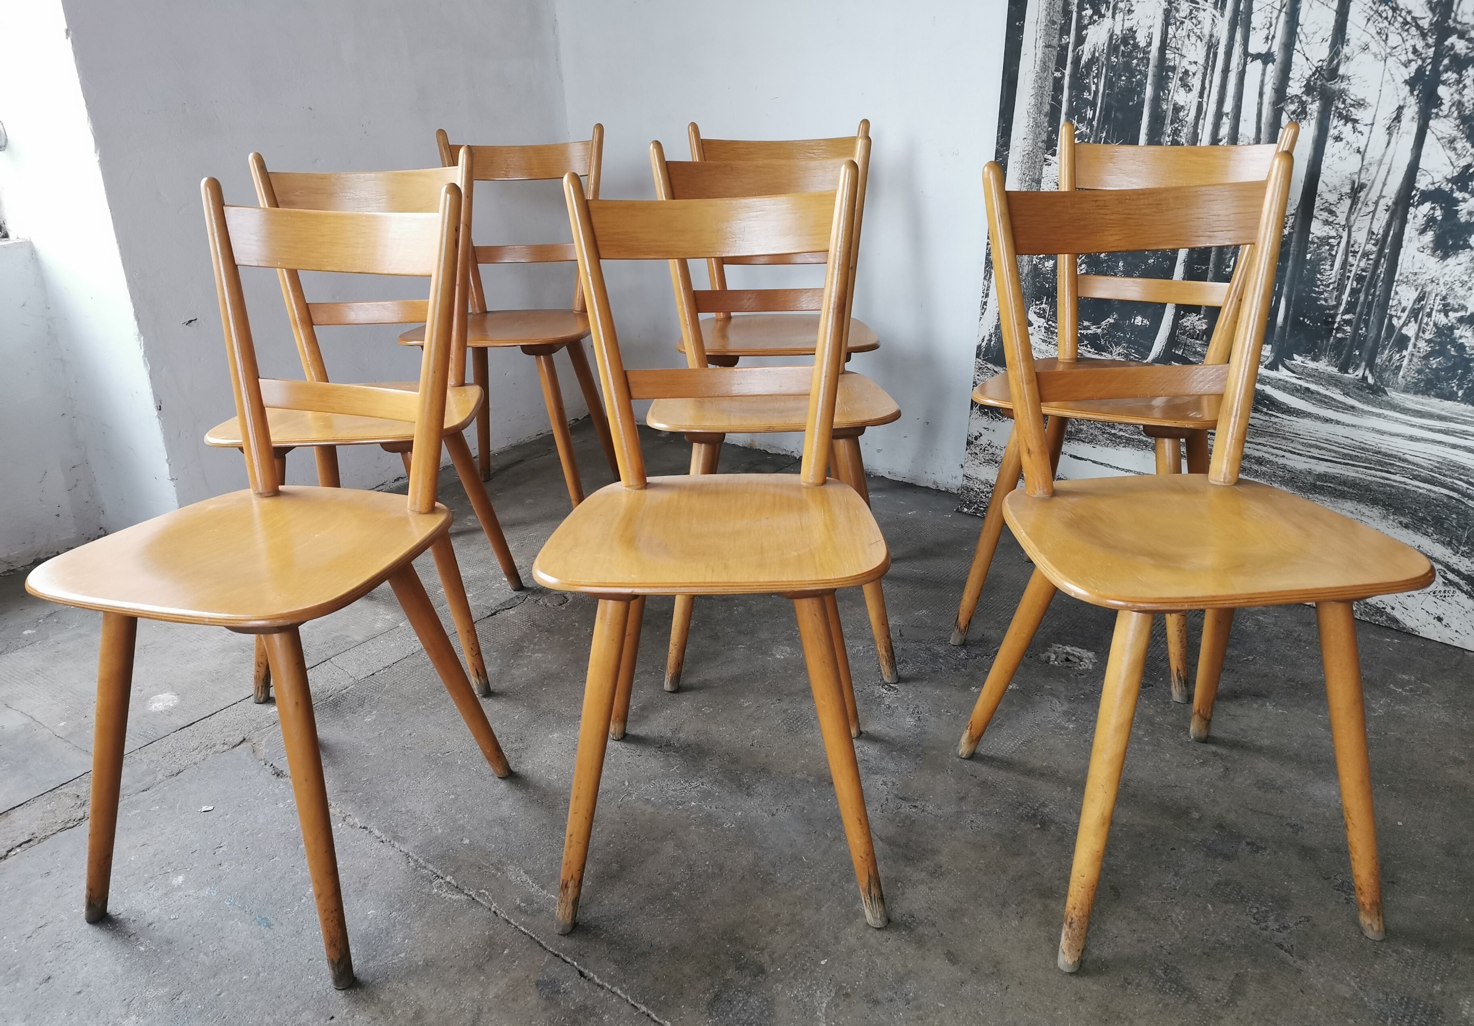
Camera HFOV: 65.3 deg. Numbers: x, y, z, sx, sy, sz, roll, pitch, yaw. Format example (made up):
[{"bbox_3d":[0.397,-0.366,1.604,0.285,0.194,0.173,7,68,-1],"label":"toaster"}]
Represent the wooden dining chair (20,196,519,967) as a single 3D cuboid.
[{"bbox_3d":[-0.569,0.053,1.405,0.410,0.840,0.453,5,23,18],"label":"wooden dining chair"}]

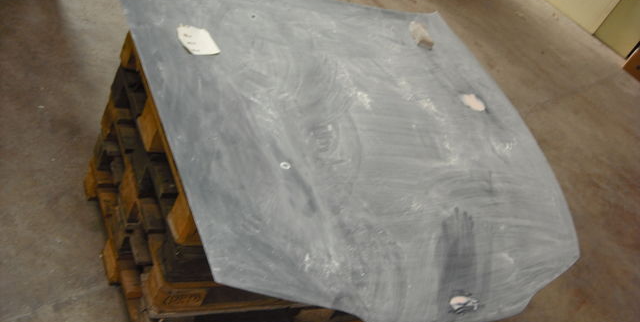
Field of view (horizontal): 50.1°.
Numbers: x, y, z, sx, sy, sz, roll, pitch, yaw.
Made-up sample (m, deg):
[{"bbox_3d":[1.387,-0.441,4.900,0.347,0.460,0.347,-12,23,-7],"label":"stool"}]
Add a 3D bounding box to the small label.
[{"bbox_3d":[-0.359,-0.355,2.006,0.095,0.010,0.123,-8,53,-32],"label":"small label"}]

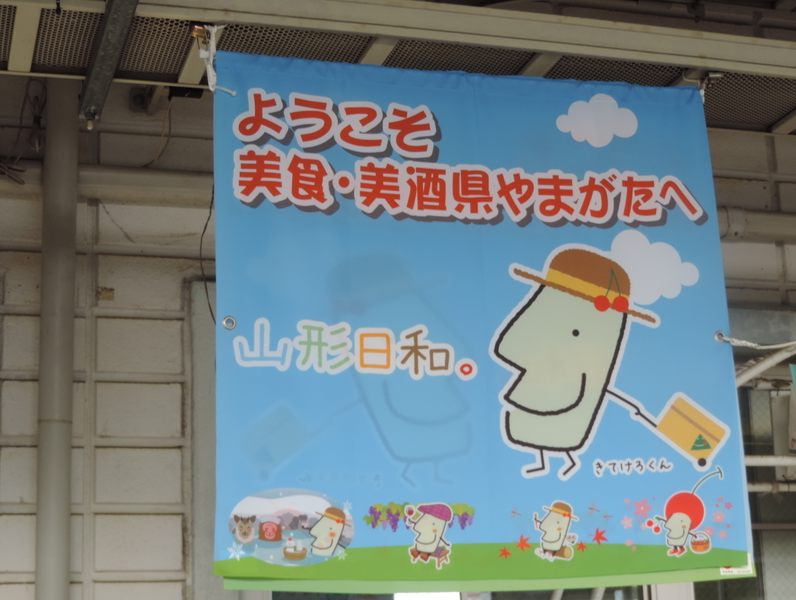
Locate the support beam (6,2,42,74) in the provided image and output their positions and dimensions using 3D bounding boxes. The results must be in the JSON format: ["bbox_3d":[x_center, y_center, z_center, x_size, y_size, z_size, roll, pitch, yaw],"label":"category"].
[{"bbox_3d":[-0.628,-0.447,2.719,0.039,0.022,0.255,2,-16,-16],"label":"support beam"}]

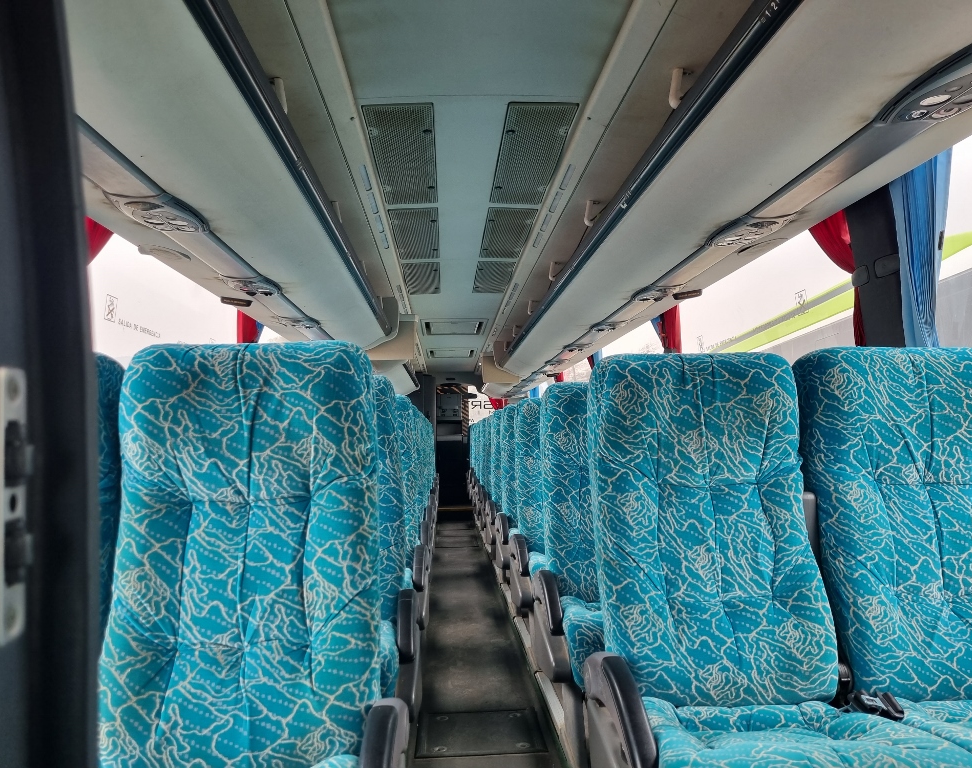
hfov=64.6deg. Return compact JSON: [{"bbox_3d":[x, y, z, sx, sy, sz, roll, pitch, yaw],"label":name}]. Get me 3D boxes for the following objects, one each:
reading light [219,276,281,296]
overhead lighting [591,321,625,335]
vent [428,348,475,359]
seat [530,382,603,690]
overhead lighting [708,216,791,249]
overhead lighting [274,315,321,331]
[{"bbox_3d":[-0.899,-0.376,2.975,0.144,0.046,0.365,-1,-4,-3],"label":"reading light"},{"bbox_3d":[0.650,-0.315,4.131,0.144,0.046,0.365,-1,-4,-3],"label":"overhead lighting"},{"bbox_3d":[-0.371,-0.337,8.251,0.475,0.048,0.845,-1,-4,-3],"label":"vent"},{"bbox_3d":[0.410,0.498,2.286,0.466,1.066,0.797,-1,-4,-3],"label":"seat"},{"bbox_3d":[0.751,-0.444,2.218,0.144,0.046,0.365,-1,-4,-3],"label":"overhead lighting"},{"bbox_3d":[-0.949,-0.311,3.931,0.144,0.046,0.365,-1,-4,-3],"label":"overhead lighting"}]

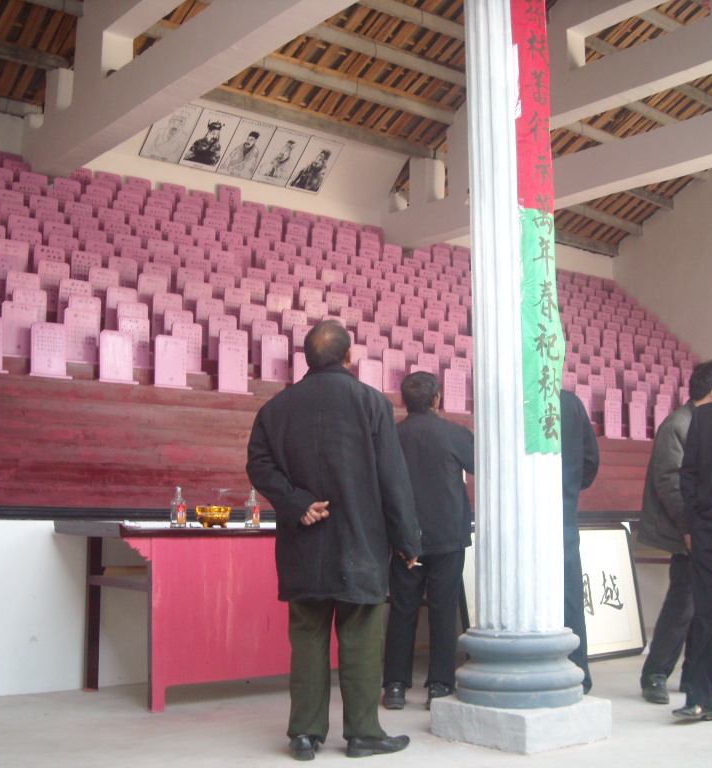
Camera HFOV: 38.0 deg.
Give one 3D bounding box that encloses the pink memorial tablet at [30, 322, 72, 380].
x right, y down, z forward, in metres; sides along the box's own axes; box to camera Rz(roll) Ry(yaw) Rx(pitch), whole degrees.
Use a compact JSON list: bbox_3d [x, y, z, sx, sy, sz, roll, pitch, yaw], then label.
[{"bbox_3d":[-1.867,-0.209,6.318,0.250,0.335,0.070,6,-9,-38],"label":"pink memorial tablet"}]

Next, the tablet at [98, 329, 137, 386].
[{"bbox_3d":[-1.518,-0.172,6.601,0.250,0.335,0.070,6,-9,-38],"label":"tablet"}]

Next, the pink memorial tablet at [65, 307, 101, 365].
[{"bbox_3d":[-1.740,-0.310,6.624,0.250,0.335,0.070,6,-9,-38],"label":"pink memorial tablet"}]

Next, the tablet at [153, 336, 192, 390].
[{"bbox_3d":[-1.214,-0.142,6.846,0.250,0.335,0.070,6,-9,-38],"label":"tablet"}]

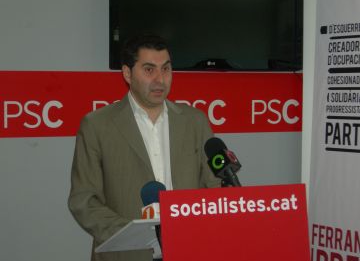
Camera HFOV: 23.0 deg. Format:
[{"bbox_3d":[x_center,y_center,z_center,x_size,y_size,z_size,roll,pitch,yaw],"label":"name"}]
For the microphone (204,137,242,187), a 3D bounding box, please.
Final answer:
[{"bbox_3d":[0.134,0.107,2.460,0.062,0.215,0.062,-40,-36,15],"label":"microphone"}]

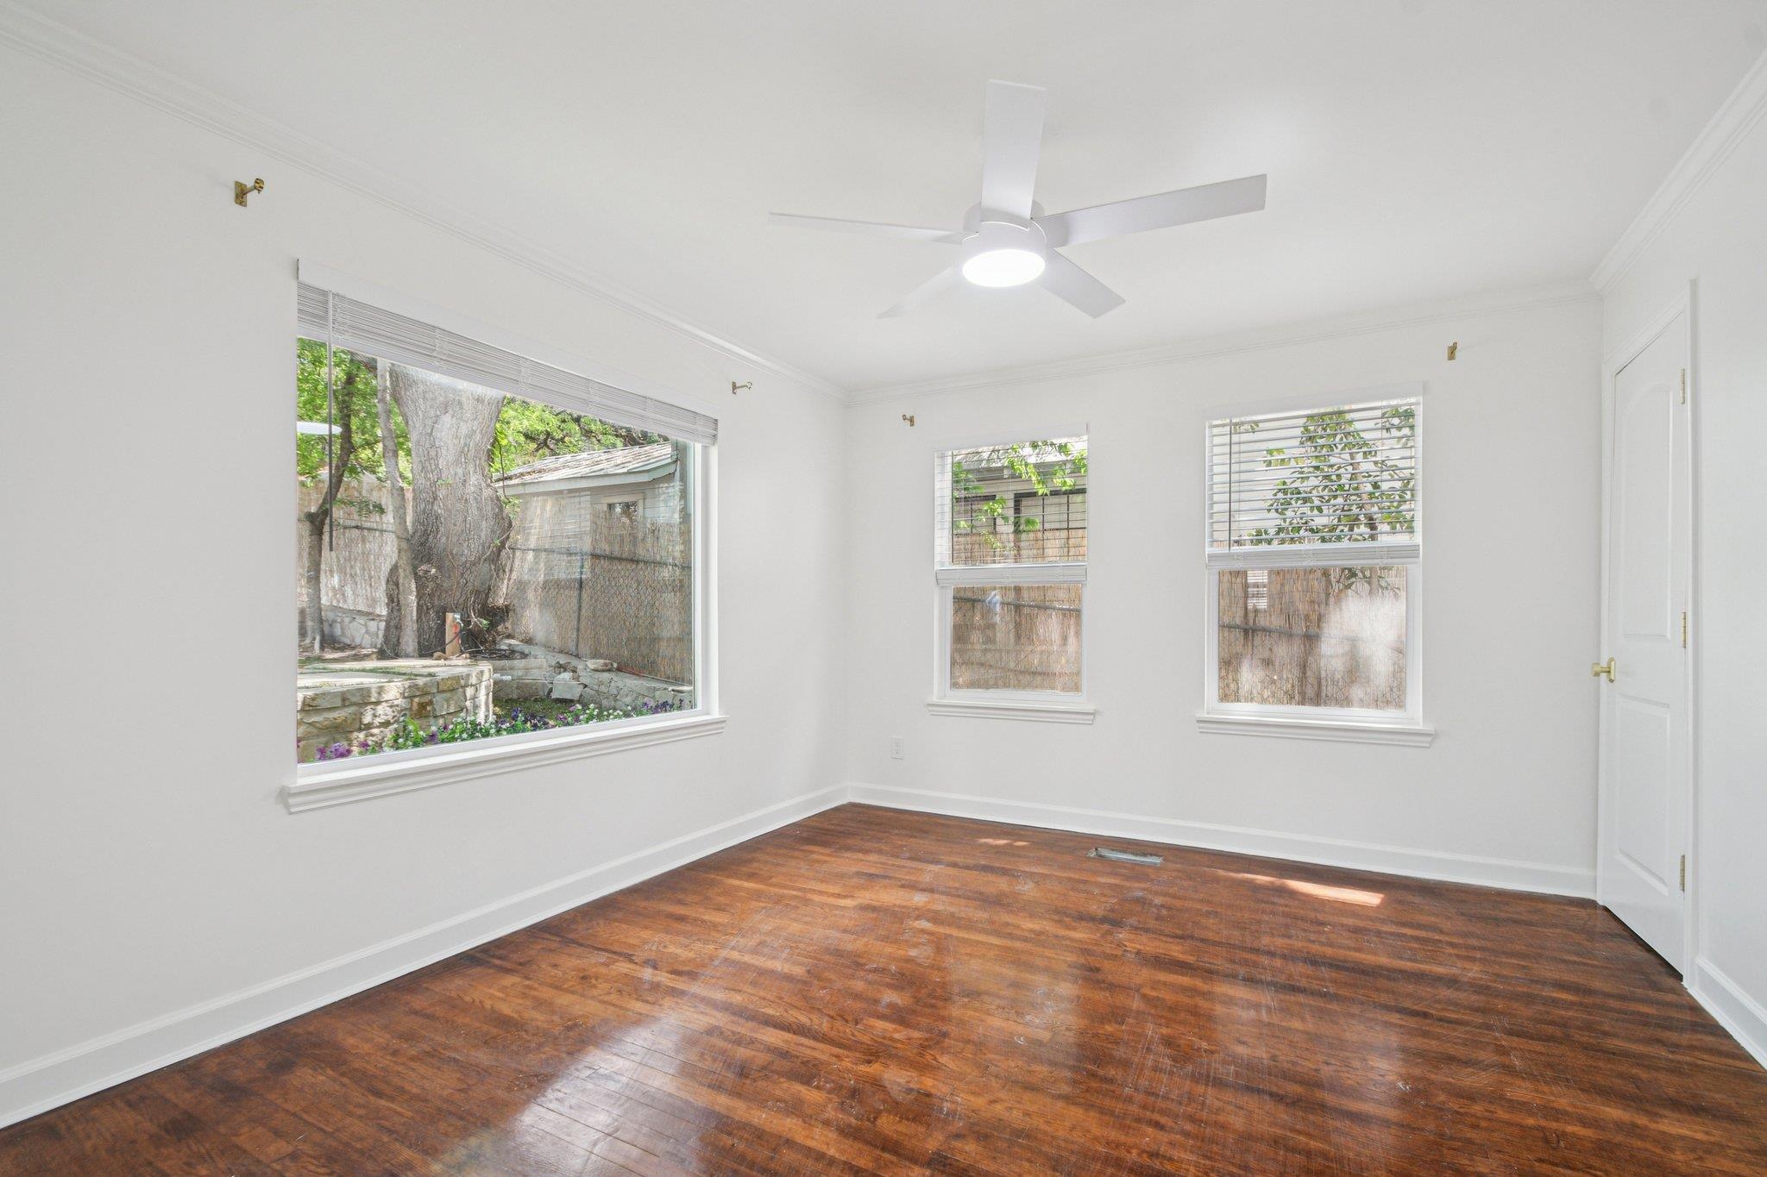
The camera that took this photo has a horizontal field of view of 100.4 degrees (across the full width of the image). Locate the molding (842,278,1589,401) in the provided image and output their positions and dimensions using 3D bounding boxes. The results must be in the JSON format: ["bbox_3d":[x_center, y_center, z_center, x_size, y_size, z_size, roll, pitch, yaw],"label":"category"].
[{"bbox_3d":[1.284,-1.142,3.600,3.370,0.078,0.058,-1,-2,27],"label":"molding"}]

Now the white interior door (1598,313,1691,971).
[{"bbox_3d":[2.661,0.181,2.553,0.042,2.030,0.660,0,-1,30],"label":"white interior door"}]

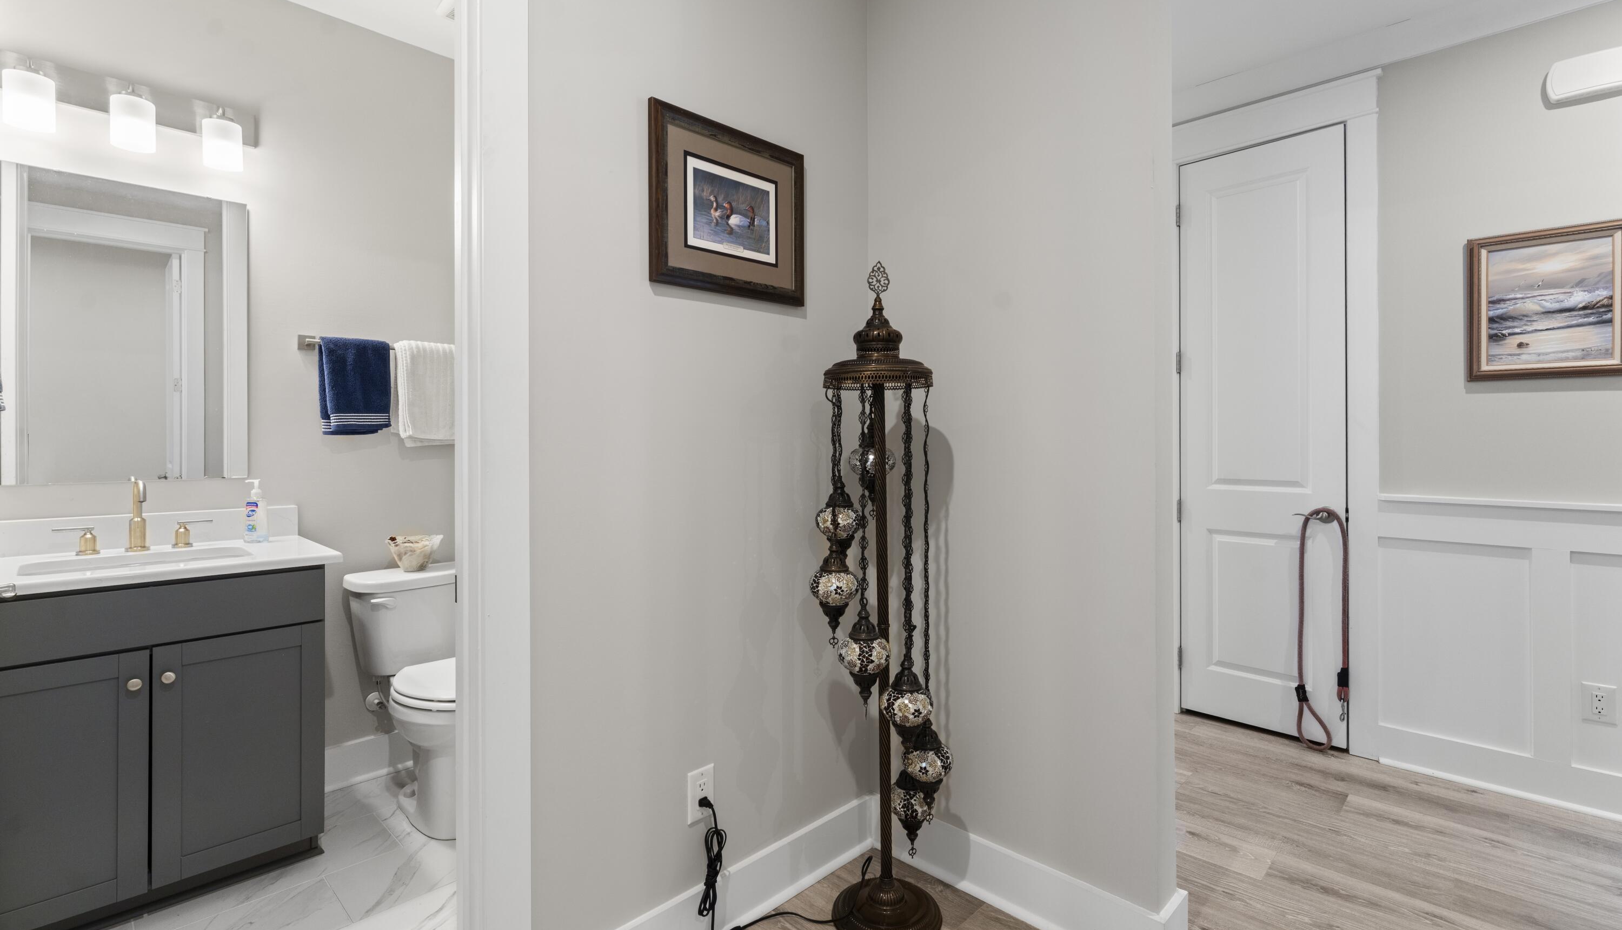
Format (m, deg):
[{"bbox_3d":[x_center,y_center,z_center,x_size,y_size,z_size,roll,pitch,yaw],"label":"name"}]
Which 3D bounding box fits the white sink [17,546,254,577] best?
[{"bbox_3d":[-1.859,0.326,1.888,0.455,0.130,0.290,-1,1,-44],"label":"white sink"}]

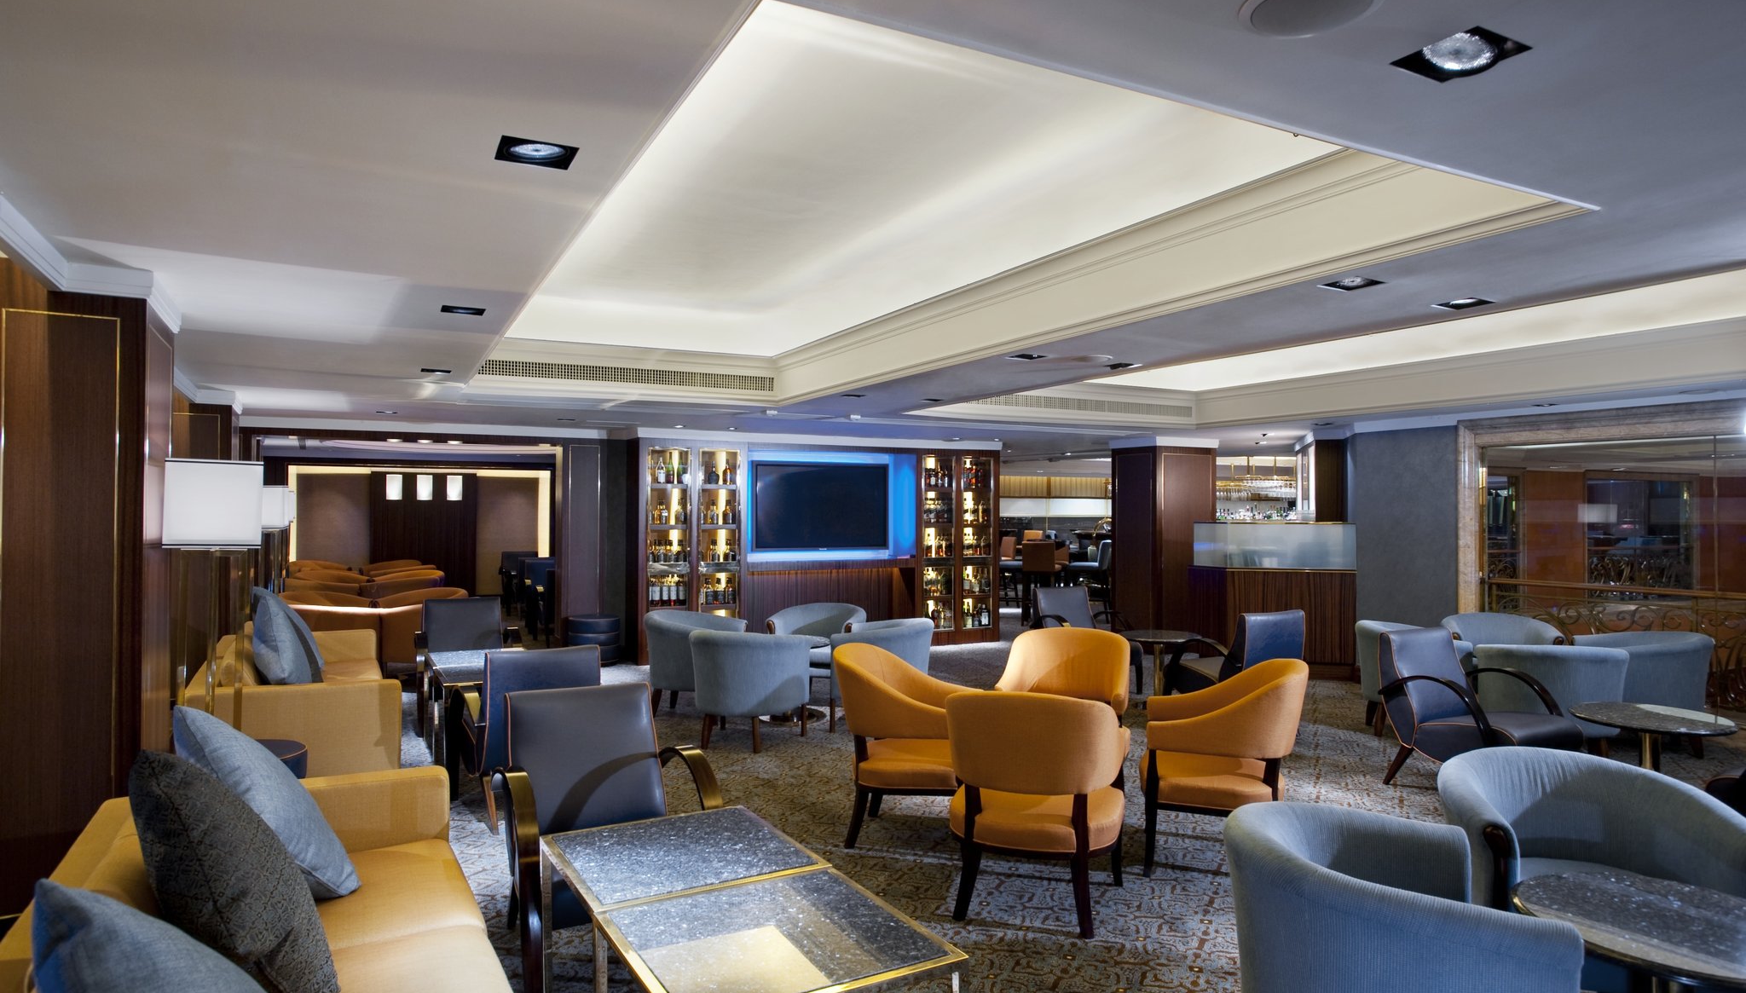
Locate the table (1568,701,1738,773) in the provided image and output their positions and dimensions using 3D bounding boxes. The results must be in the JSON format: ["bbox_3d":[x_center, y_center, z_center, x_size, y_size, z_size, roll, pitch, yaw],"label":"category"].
[{"bbox_3d":[3.490,1.284,4.420,0.698,0.532,0.698,0,-1,0],"label":"table"}]

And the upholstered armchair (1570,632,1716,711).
[{"bbox_3d":[4.783,1.203,6.048,0.690,0.731,0.720,0,-1,24],"label":"upholstered armchair"}]

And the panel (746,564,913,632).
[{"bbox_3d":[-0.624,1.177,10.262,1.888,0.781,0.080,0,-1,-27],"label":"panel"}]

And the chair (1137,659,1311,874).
[{"bbox_3d":[1.489,1.117,4.137,0.660,0.852,0.630,0,-1,17],"label":"chair"}]

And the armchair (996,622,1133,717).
[{"bbox_3d":[0.979,1.124,4.906,0.630,0.852,0.660,0,-1,17],"label":"armchair"}]

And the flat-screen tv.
[{"bbox_3d":[-0.556,0.114,10.401,1.615,0.937,0.100,0,-1,-28],"label":"flat-screen tv"}]

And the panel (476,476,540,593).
[{"bbox_3d":[-5.771,0.640,15.396,0.949,1.868,0.060,0,-1,-27],"label":"panel"}]

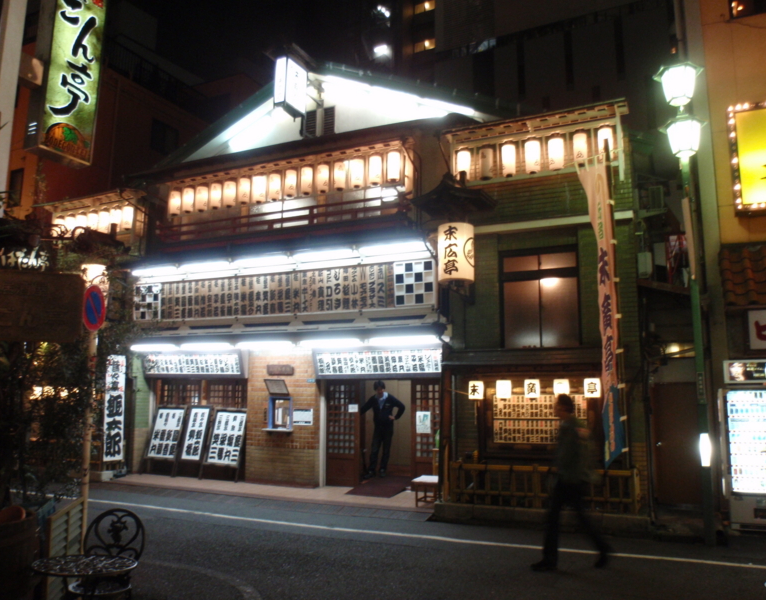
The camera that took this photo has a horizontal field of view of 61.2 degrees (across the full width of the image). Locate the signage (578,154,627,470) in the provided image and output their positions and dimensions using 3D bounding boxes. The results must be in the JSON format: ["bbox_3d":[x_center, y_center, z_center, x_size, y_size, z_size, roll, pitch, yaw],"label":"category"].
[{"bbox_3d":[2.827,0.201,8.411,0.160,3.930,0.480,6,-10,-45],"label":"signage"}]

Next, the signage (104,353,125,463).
[{"bbox_3d":[-5.050,2.030,12.199,0.347,1.948,0.080,2,-7,-23],"label":"signage"}]

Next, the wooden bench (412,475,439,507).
[{"bbox_3d":[0.714,2.802,9.501,0.445,0.359,0.648,-2,-9,17],"label":"wooden bench"}]

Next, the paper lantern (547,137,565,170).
[{"bbox_3d":[2.549,-2.151,9.518,0.243,0.516,0.243,-4,-9,25],"label":"paper lantern"}]

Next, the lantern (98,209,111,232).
[{"bbox_3d":[-5.757,-1.643,13.377,0.243,0.516,0.243,-4,-9,25],"label":"lantern"}]

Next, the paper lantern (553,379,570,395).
[{"bbox_3d":[2.387,1.179,8.638,0.218,0.258,0.218,-4,-9,25],"label":"paper lantern"}]

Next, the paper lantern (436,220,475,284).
[{"bbox_3d":[1.055,-0.670,9.380,0.536,0.810,0.536,0,-9,0],"label":"paper lantern"}]

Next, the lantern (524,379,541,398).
[{"bbox_3d":[2.044,1.211,8.834,0.200,0.259,0.200,-4,-8,25],"label":"lantern"}]

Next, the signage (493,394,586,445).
[{"bbox_3d":[2.255,1.708,9.355,1.310,0.688,0.051,-4,-9,25],"label":"signage"}]

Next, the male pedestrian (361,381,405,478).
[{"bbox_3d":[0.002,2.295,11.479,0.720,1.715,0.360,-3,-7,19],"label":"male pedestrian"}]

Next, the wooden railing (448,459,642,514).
[{"bbox_3d":[1.981,2.360,8.231,2.389,0.530,0.140,-4,-8,25],"label":"wooden railing"}]

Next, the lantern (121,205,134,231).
[{"bbox_3d":[-5.159,-1.670,13.098,0.243,0.516,0.243,-4,-9,25],"label":"lantern"}]

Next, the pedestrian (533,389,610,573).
[{"bbox_3d":[1.862,1.804,6.527,0.759,1.721,0.506,-2,-9,12],"label":"pedestrian"}]

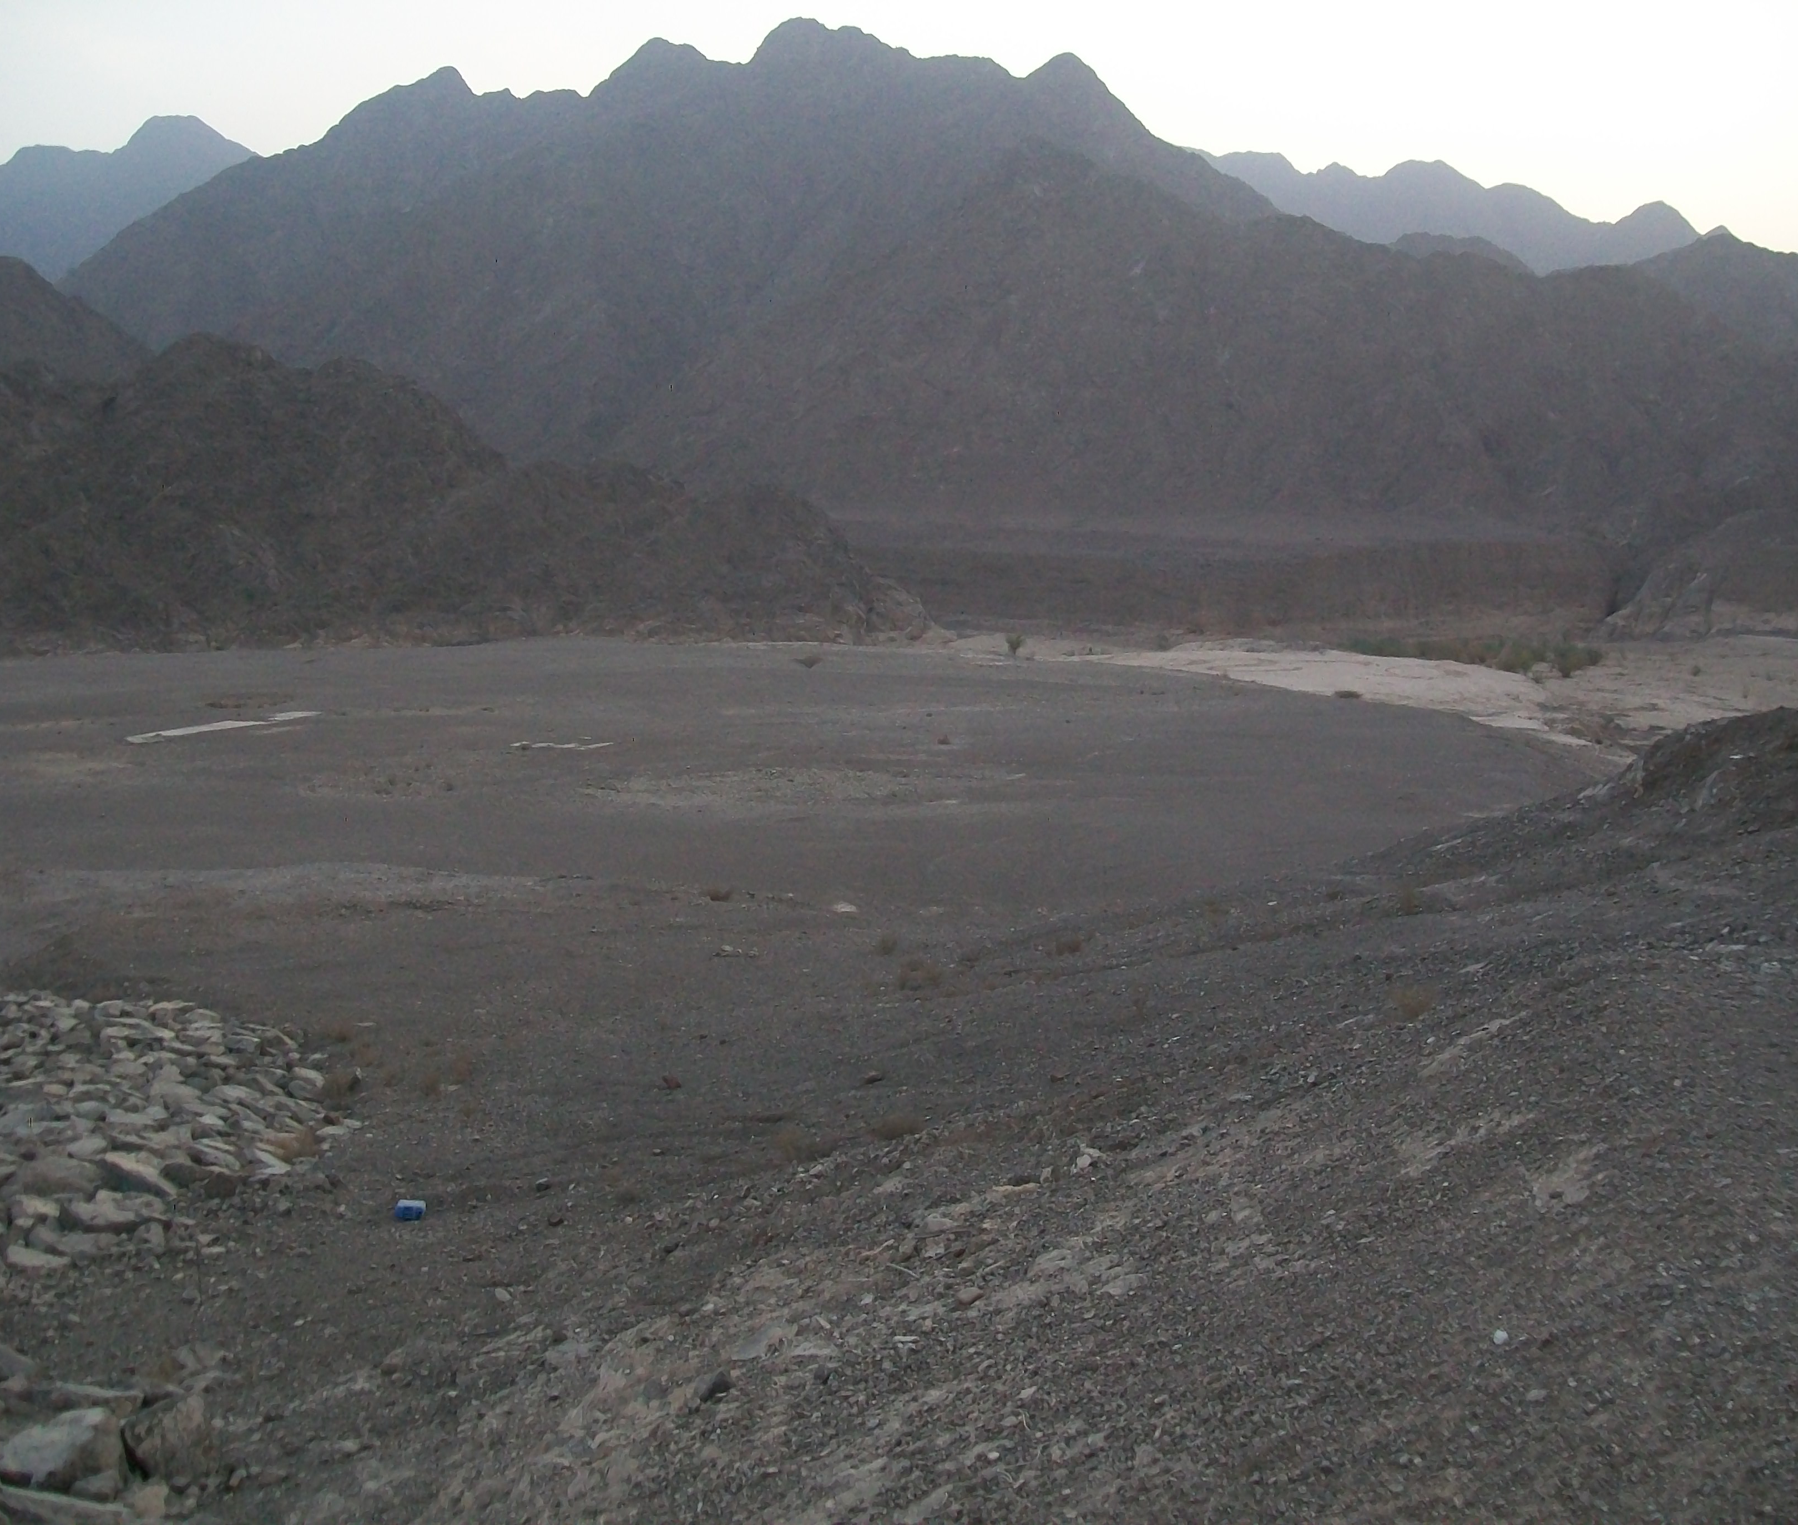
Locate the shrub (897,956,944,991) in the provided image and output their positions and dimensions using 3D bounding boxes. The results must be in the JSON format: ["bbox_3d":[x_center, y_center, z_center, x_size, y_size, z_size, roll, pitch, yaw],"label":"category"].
[{"bbox_3d":[0.290,2.846,27.000,0.644,0.439,0.593,0,5,0],"label":"shrub"}]

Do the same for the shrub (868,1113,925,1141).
[{"bbox_3d":[-0.022,3.377,18.500,0.530,0.246,0.487,0,5,0],"label":"shrub"}]

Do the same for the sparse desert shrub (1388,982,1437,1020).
[{"bbox_3d":[5.146,2.394,20.000,0.477,0.355,0.439,0,5,0],"label":"sparse desert shrub"}]

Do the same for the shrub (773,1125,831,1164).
[{"bbox_3d":[-0.856,3.341,17.500,0.501,0.298,0.461,0,5,0],"label":"shrub"}]

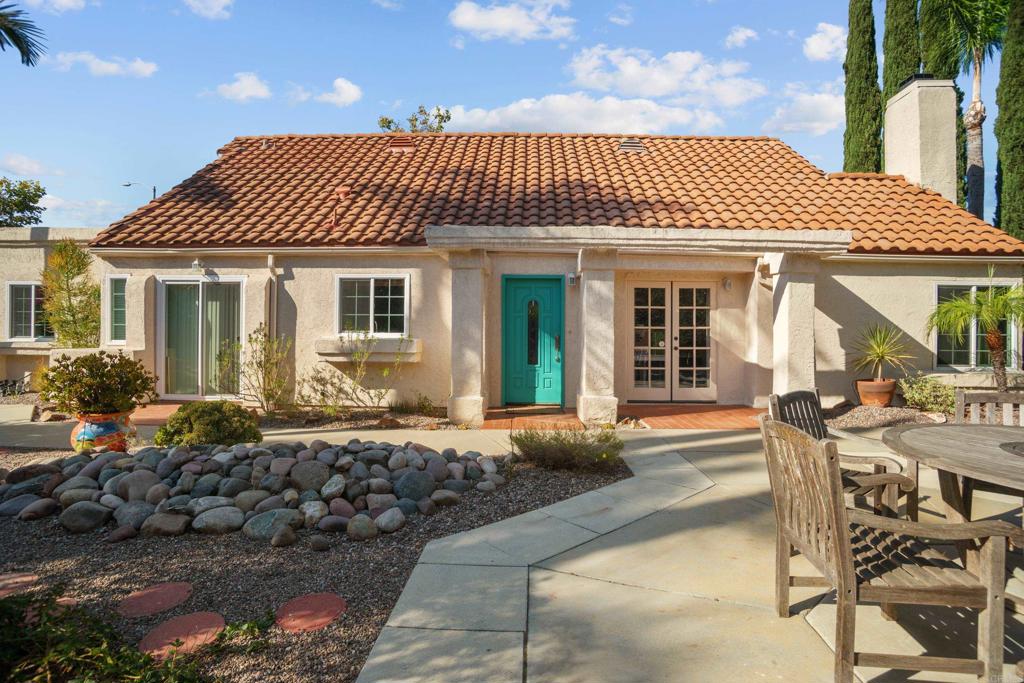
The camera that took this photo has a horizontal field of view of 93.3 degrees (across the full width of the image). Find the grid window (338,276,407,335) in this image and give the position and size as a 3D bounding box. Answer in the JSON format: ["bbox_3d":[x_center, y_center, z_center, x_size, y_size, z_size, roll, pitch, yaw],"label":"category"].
[{"bbox_3d":[-2.210,-0.560,7.720,1.150,0.980,0.120,0,0,-1],"label":"grid window"}]

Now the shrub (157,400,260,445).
[{"bbox_3d":[-2.980,0.870,4.750,0.930,0.520,0.880,0,0,-1],"label":"shrub"}]

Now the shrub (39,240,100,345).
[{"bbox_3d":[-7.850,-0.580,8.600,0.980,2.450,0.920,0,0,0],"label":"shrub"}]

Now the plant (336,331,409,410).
[{"bbox_3d":[-2.130,0.460,7.400,1.080,1.200,0.750,0,0,-1],"label":"plant"}]

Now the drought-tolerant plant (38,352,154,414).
[{"bbox_3d":[-4.190,0.400,4.900,0.950,0.680,0.920,0,0,-1],"label":"drought-tolerant plant"}]

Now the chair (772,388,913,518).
[{"bbox_3d":[1.920,0.750,2.740,0.570,0.880,0.620,0,0,-34],"label":"chair"}]

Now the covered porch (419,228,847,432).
[{"bbox_3d":[1.640,-0.180,7.100,5.560,2.570,1.800,0,0,-1],"label":"covered porch"}]

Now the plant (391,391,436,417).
[{"bbox_3d":[-1.470,0.920,7.220,0.690,0.350,0.450,0,0,0],"label":"plant"}]

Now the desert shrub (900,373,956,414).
[{"bbox_3d":[6.270,0.785,7.300,0.740,0.650,0.680,0,0,-1],"label":"desert shrub"}]

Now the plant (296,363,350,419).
[{"bbox_3d":[-2.780,0.730,7.200,0.780,0.830,0.600,0,0,-1],"label":"plant"}]

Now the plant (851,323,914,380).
[{"bbox_3d":[5.470,0.145,7.170,0.800,0.840,0.800,0,0,0],"label":"plant"}]

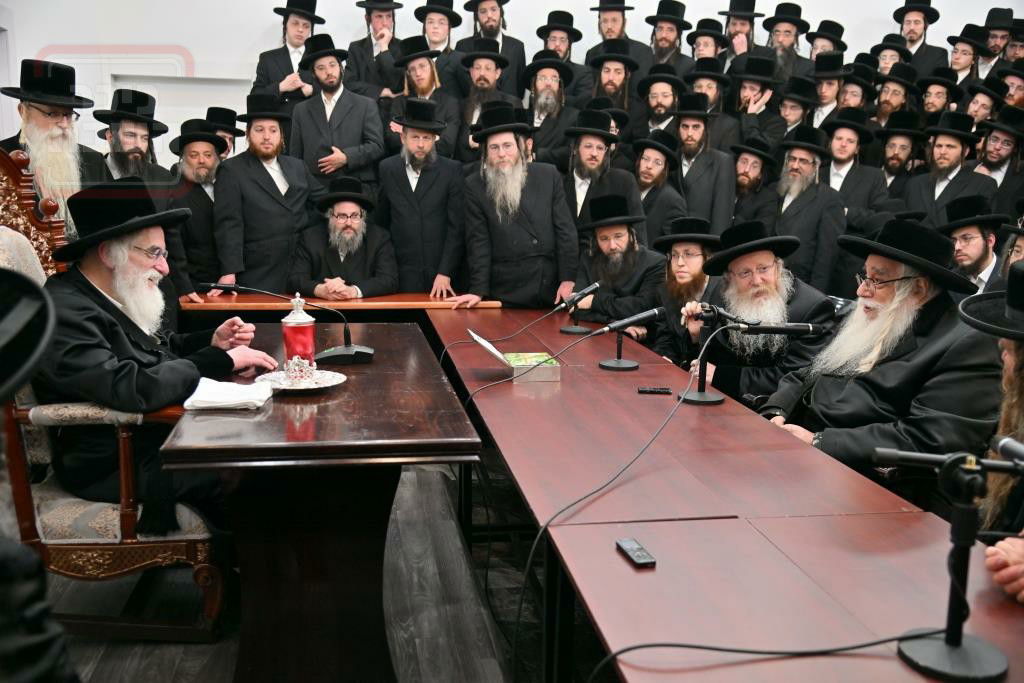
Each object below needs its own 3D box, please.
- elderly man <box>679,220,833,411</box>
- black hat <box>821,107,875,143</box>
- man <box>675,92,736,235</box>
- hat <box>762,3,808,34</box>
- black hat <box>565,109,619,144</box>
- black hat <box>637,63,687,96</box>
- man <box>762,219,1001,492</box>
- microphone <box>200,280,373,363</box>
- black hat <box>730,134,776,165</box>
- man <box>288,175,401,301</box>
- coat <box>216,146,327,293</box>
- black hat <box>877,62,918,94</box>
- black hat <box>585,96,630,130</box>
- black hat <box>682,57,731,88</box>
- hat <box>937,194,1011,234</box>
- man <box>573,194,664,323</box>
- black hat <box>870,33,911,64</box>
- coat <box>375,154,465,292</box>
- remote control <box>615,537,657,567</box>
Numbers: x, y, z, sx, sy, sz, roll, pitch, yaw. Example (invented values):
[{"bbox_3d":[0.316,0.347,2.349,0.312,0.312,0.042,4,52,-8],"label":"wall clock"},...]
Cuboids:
[{"bbox_3d":[0.901,0.209,3.459,0.620,1.270,0.800,7,12,36],"label":"elderly man"},{"bbox_3d":[1.943,-1.256,5.600,0.300,0.145,0.330,16,8,30],"label":"black hat"},{"bbox_3d":[1.300,-0.748,6.663,0.550,1.880,0.360,5,11,28],"label":"man"},{"bbox_3d":[1.785,-2.101,6.300,0.310,0.140,0.340,4,2,13],"label":"hat"},{"bbox_3d":[0.473,-1.278,5.750,0.335,0.165,0.365,7,10,0],"label":"black hat"},{"bbox_3d":[0.918,-1.586,5.900,0.310,0.140,0.340,1,-7,16],"label":"black hat"},{"bbox_3d":[1.054,0.298,2.764,0.720,1.280,0.600,-1,10,-11],"label":"man"},{"bbox_3d":[-0.736,-0.055,3.130,0.570,0.260,0.140,0,10,-9],"label":"microphone"},{"bbox_3d":[1.473,-1.165,5.900,0.300,0.145,0.330,18,8,27],"label":"black hat"},{"bbox_3d":[-0.965,-0.244,5.607,0.660,1.410,0.740,-1,10,-8],"label":"man"},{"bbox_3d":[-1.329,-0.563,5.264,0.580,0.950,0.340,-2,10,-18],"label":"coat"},{"bbox_3d":[2.471,-1.692,6.200,0.300,0.145,0.330,20,8,31],"label":"black hat"},{"bbox_3d":[0.553,-1.373,5.850,0.305,0.140,0.340,-11,-4,14],"label":"black hat"},{"bbox_3d":[1.277,-1.766,6.350,0.300,0.145,0.330,7,8,23],"label":"black hat"},{"bbox_3d":[2.052,-0.574,4.300,0.330,0.130,0.300,-12,13,-20],"label":"hat"},{"bbox_3d":[0.533,-0.074,4.895,0.600,1.330,0.750,4,11,23],"label":"man"},{"bbox_3d":[2.904,-2.246,7.400,0.330,0.155,0.355,4,4,22],"label":"black hat"},{"bbox_3d":[-0.547,-0.595,5.841,0.550,1.050,0.330,-1,10,-4],"label":"coat"},{"bbox_3d":[0.215,0.371,1.687,0.036,0.013,0.104,-2,10,-14],"label":"remote control"}]

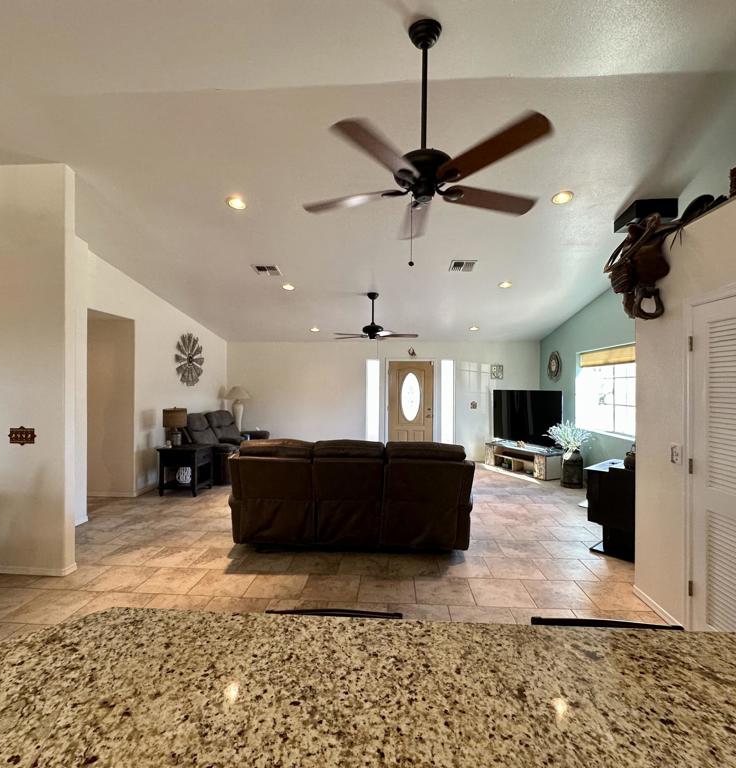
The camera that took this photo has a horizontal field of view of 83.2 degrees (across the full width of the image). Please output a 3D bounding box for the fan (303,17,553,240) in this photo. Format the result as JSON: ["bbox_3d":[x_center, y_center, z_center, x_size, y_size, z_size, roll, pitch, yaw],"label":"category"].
[{"bbox_3d":[0.286,-1.378,2.084,1.290,0.920,1.290,0,0,4],"label":"fan"}]

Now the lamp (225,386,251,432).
[{"bbox_3d":[-2.600,0.510,8.286,0.530,0.921,0.530,0,0,4],"label":"lamp"}]

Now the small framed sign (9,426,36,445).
[{"bbox_3d":[-2.873,0.430,3.438,0.247,0.151,0.020,0,0,4],"label":"small framed sign"}]

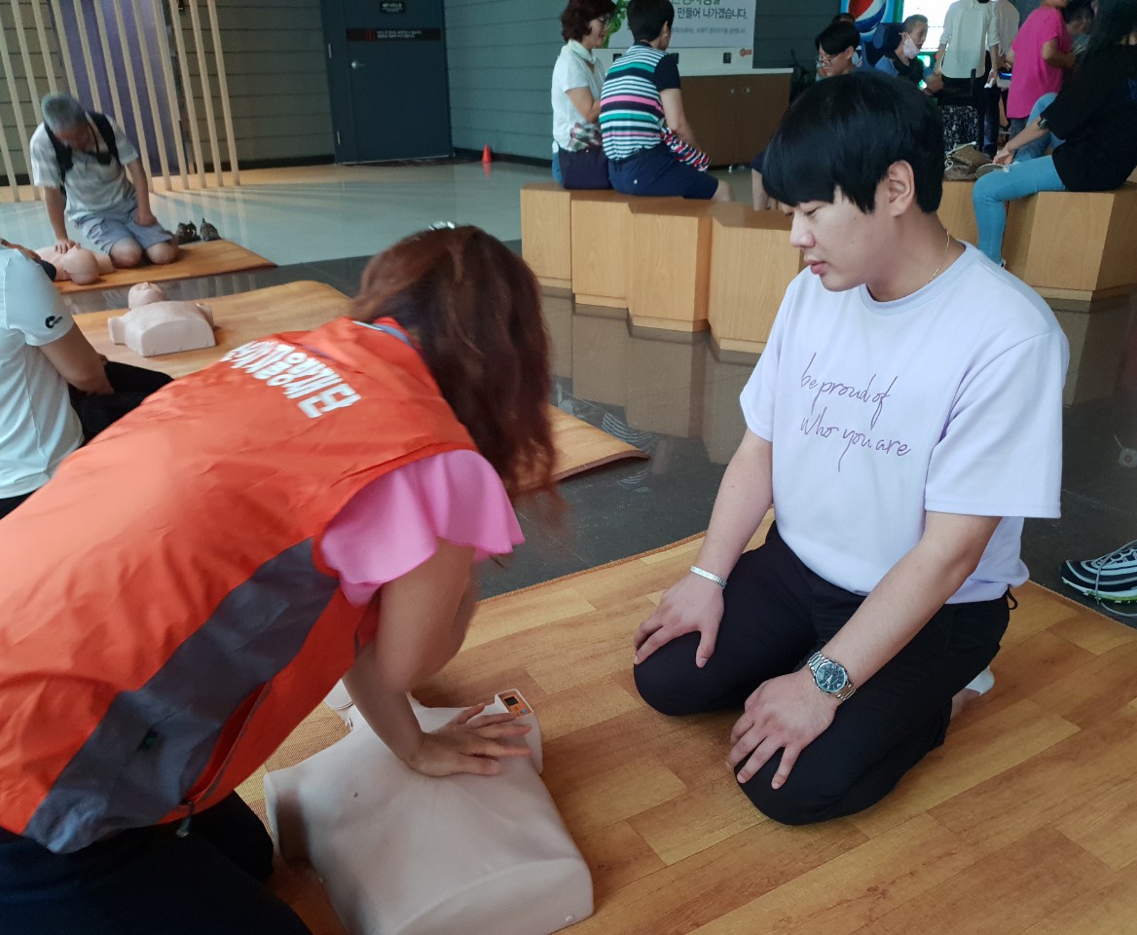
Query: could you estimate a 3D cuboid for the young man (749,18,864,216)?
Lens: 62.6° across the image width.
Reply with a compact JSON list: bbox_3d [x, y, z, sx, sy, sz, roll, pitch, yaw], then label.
[{"bbox_3d":[1.243,-1.595,4.655,0.760,1.170,0.500,-10,24,-20],"label":"young man"}]

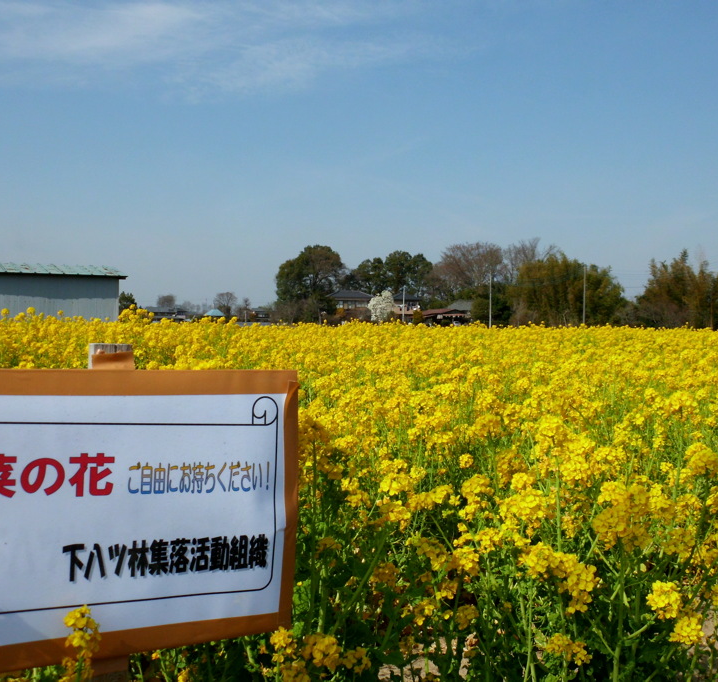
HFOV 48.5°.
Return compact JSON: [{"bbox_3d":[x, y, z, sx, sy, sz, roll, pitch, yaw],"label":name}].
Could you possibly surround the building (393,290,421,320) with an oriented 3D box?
[{"bbox_3d":[9.870,-6.990,170.100,7.200,6.950,7.500,1,2,0],"label":"building"}]

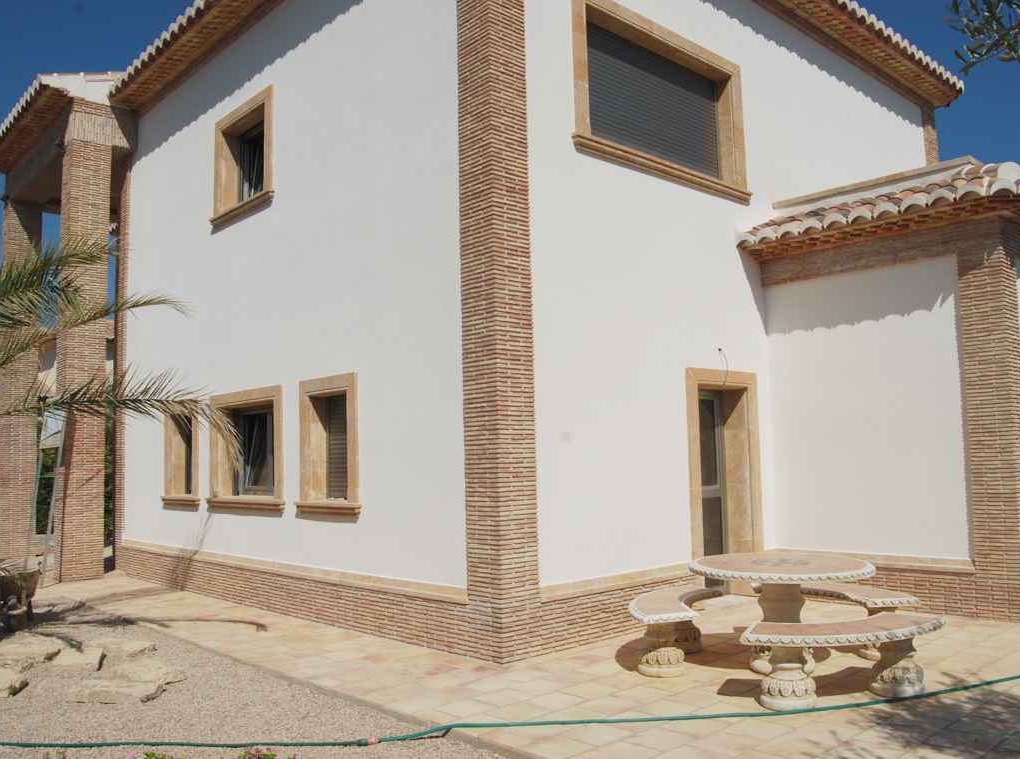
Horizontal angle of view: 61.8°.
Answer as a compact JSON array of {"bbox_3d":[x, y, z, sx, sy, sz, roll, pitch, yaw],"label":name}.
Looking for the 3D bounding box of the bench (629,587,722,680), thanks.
[{"bbox_3d":[1.246,1.933,6.586,0.540,0.450,1.430,-3,-5,20],"label":"bench"}]

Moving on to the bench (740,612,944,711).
[{"bbox_3d":[2.185,1.817,5.526,1.430,0.450,0.540,0,-5,-14],"label":"bench"}]

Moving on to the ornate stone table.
[{"bbox_3d":[1.999,1.745,6.340,1.310,0.743,1.310,3,-7,-43],"label":"ornate stone table"}]

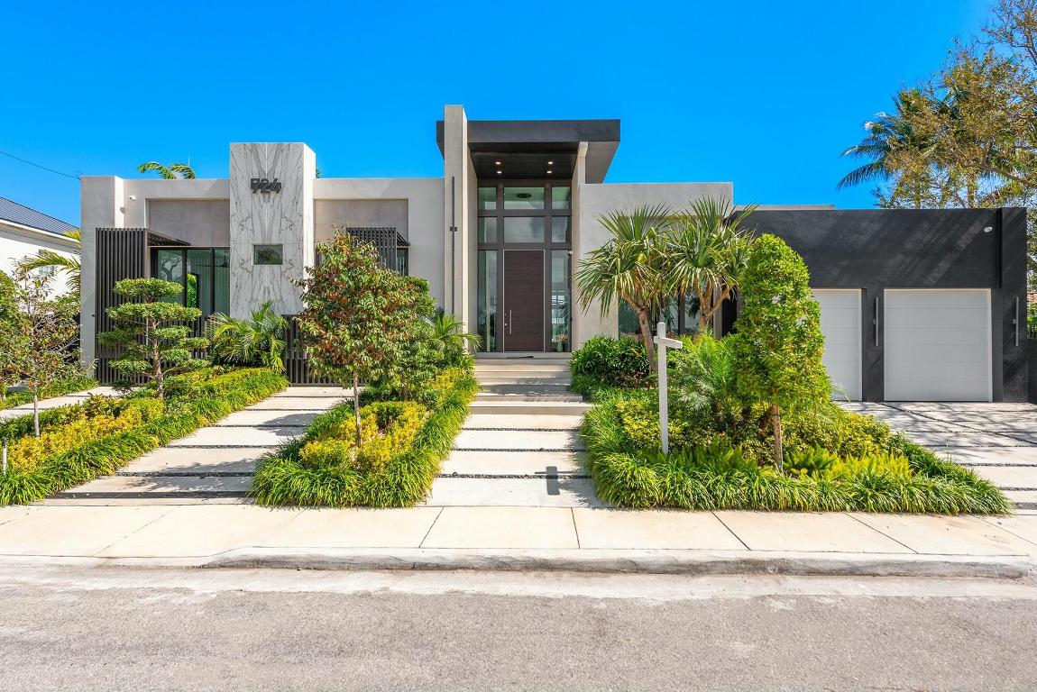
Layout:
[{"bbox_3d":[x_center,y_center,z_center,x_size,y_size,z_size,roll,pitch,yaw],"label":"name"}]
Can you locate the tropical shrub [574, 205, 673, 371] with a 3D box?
[{"bbox_3d":[2.410,-1.282,11.800,2.200,3.950,2.100,0,0,1],"label":"tropical shrub"}]

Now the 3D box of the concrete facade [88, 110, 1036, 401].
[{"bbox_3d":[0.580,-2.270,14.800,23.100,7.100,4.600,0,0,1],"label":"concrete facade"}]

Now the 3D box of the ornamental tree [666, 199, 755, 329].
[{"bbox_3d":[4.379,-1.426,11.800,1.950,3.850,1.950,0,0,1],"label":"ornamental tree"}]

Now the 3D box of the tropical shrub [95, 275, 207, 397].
[{"bbox_3d":[-8.035,-0.168,11.400,2.100,2.700,2.000,0,0,1],"label":"tropical shrub"}]

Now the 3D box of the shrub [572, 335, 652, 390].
[{"bbox_3d":[2.120,0.372,11.900,1.800,1.200,1.500,0,0,1],"label":"shrub"}]

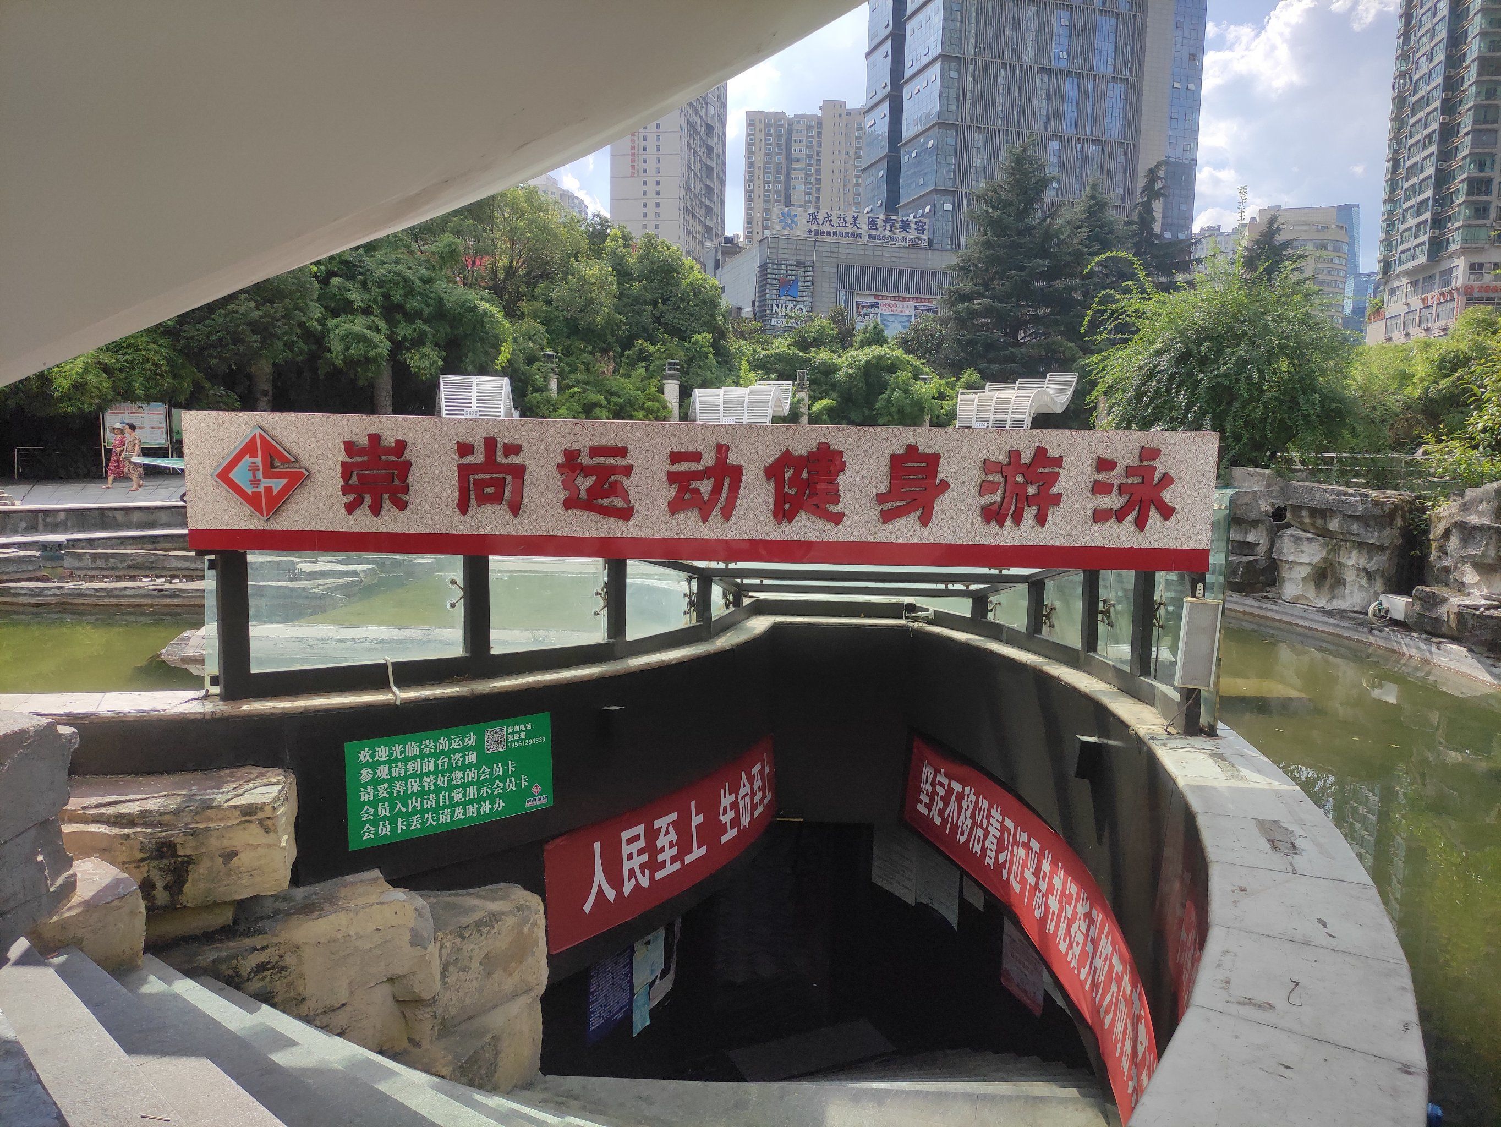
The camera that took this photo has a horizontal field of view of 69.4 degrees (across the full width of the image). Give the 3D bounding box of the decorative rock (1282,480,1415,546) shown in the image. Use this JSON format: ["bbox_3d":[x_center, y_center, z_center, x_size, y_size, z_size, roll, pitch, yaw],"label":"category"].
[{"bbox_3d":[7.519,-0.622,13.700,1.400,0.760,1.000,6,8,37],"label":"decorative rock"}]

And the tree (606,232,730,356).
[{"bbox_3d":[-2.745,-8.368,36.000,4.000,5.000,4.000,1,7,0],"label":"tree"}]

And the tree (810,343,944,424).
[{"bbox_3d":[3.386,-3.855,29.241,3.613,3.983,3.613,2,7,6],"label":"tree"}]

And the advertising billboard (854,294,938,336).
[{"bbox_3d":[15.700,-26.098,115.657,10.348,4.840,0.300,-2,8,-23],"label":"advertising billboard"}]

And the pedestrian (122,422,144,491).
[{"bbox_3d":[-13.836,-2.391,24.300,0.430,1.560,0.430,-2,7,-20],"label":"pedestrian"}]

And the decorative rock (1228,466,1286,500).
[{"bbox_3d":[6.953,-1.104,14.900,0.850,0.440,0.750,6,8,37],"label":"decorative rock"}]

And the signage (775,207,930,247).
[{"bbox_3d":[12.161,-40.339,130.000,20.000,3.900,0.600,-1,7,-17],"label":"signage"}]

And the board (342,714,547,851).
[{"bbox_3d":[-1.673,1.216,6.167,1.210,0.590,0.020,-5,9,-39],"label":"board"}]

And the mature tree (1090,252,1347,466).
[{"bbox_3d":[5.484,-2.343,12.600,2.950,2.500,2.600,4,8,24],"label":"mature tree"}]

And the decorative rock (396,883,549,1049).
[{"bbox_3d":[-1.143,1.620,4.494,0.480,0.450,0.460,-4,8,-39],"label":"decorative rock"}]

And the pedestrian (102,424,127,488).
[{"bbox_3d":[-15.488,-2.612,26.400,0.550,1.580,0.500,-5,9,-41],"label":"pedestrian"}]

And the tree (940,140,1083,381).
[{"bbox_3d":[10.548,-10.264,44.050,5.847,13.317,5.847,3,7,13],"label":"tree"}]

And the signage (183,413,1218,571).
[{"bbox_3d":[-0.285,-0.371,5.615,5.270,0.710,0.140,1,6,1],"label":"signage"}]

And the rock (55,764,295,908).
[{"bbox_3d":[-2.514,1.202,4.750,0.970,0.430,0.500,0,7,-10],"label":"rock"}]

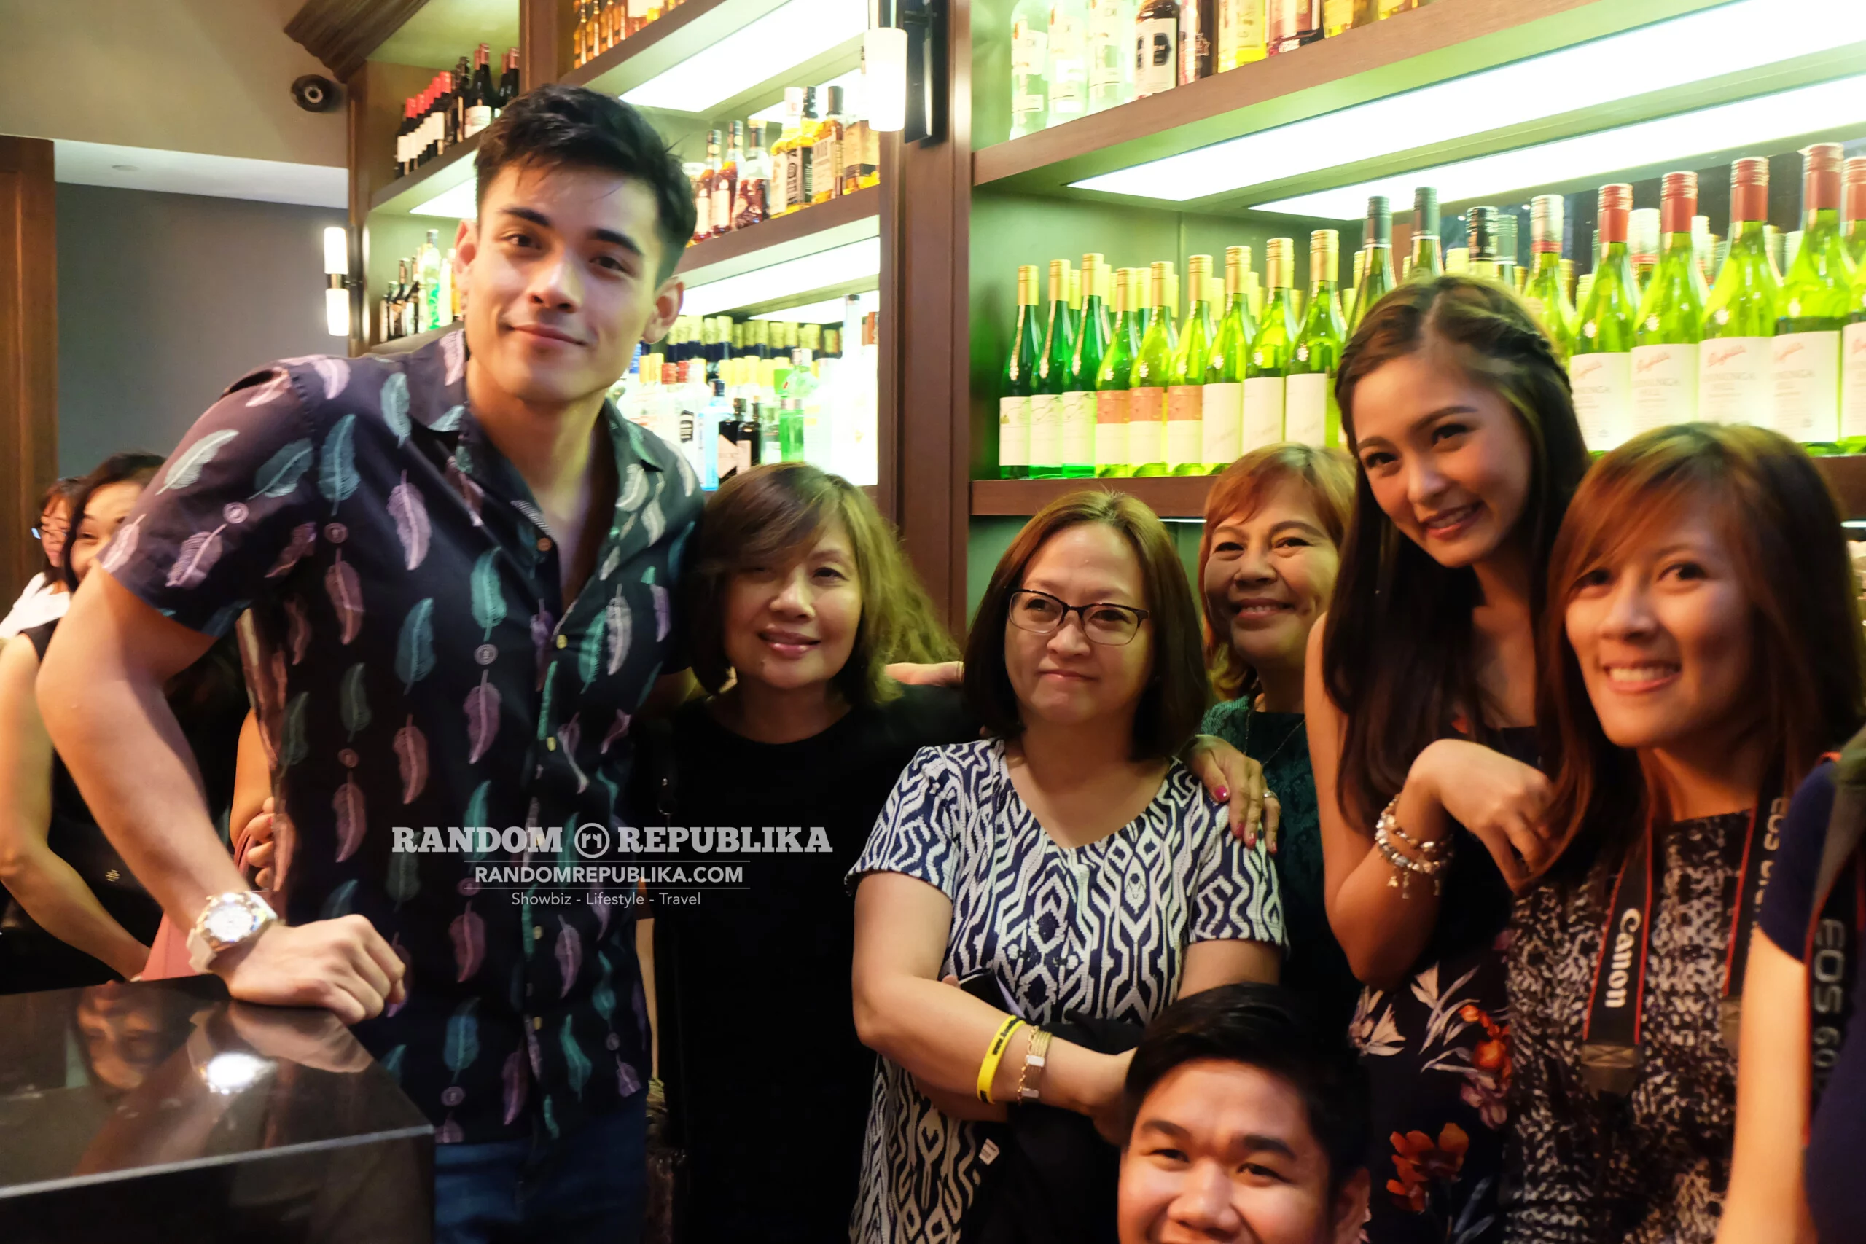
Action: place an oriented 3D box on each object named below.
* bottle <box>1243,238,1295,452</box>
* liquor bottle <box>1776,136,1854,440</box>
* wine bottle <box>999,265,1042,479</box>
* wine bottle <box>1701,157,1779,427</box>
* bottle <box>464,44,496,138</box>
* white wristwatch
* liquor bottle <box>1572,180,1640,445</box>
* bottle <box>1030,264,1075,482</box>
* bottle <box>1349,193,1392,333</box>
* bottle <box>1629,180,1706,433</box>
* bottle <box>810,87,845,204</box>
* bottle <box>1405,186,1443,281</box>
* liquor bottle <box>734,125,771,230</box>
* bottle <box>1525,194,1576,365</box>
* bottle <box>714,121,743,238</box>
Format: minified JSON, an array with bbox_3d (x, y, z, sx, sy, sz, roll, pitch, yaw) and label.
[{"bbox_3d":[0.440,-0.338,2.317,0.082,0.301,0.082,-1,3,-30],"label":"bottle"},{"bbox_3d":[0.855,-0.311,1.753,0.081,0.300,0.081,-1,4,-30],"label":"liquor bottle"},{"bbox_3d":[0.148,-0.387,2.819,0.079,0.330,0.079,1,3,0],"label":"wine bottle"},{"bbox_3d":[0.779,-0.297,1.738,0.080,0.289,0.080,-1,3,-30],"label":"wine bottle"},{"bbox_3d":[-1.319,-1.543,5.326,0.082,0.301,0.082,-1,3,-30],"label":"bottle"},{"bbox_3d":[-0.494,0.219,1.275,0.068,0.045,0.058,-44,-10,-36],"label":"white wristwatch"},{"bbox_3d":[0.727,-0.320,1.948,0.081,0.298,0.081,-1,4,-30],"label":"liquor bottle"},{"bbox_3d":[0.190,-0.379,2.743,0.078,0.331,0.078,1,3,0],"label":"bottle"},{"bbox_3d":[0.527,-0.342,2.167,0.079,0.327,0.079,-1,3,-30],"label":"bottle"},{"bbox_3d":[0.771,-0.316,1.883,0.081,0.298,0.081,-1,4,-30],"label":"bottle"},{"bbox_3d":[-0.183,-0.875,3.376,0.064,0.233,0.092,-1,3,-30],"label":"bottle"},{"bbox_3d":[0.586,-0.353,2.169,0.077,0.330,0.077,-1,4,-30],"label":"bottle"},{"bbox_3d":[-0.363,-0.912,3.747,0.090,0.245,0.090,1,3,0],"label":"liquor bottle"},{"bbox_3d":[0.679,-0.324,2.018,0.080,0.298,0.080,-1,4,-30],"label":"bottle"},{"bbox_3d":[-0.410,-0.911,3.775,0.087,0.257,0.087,-1,3,-30],"label":"bottle"}]

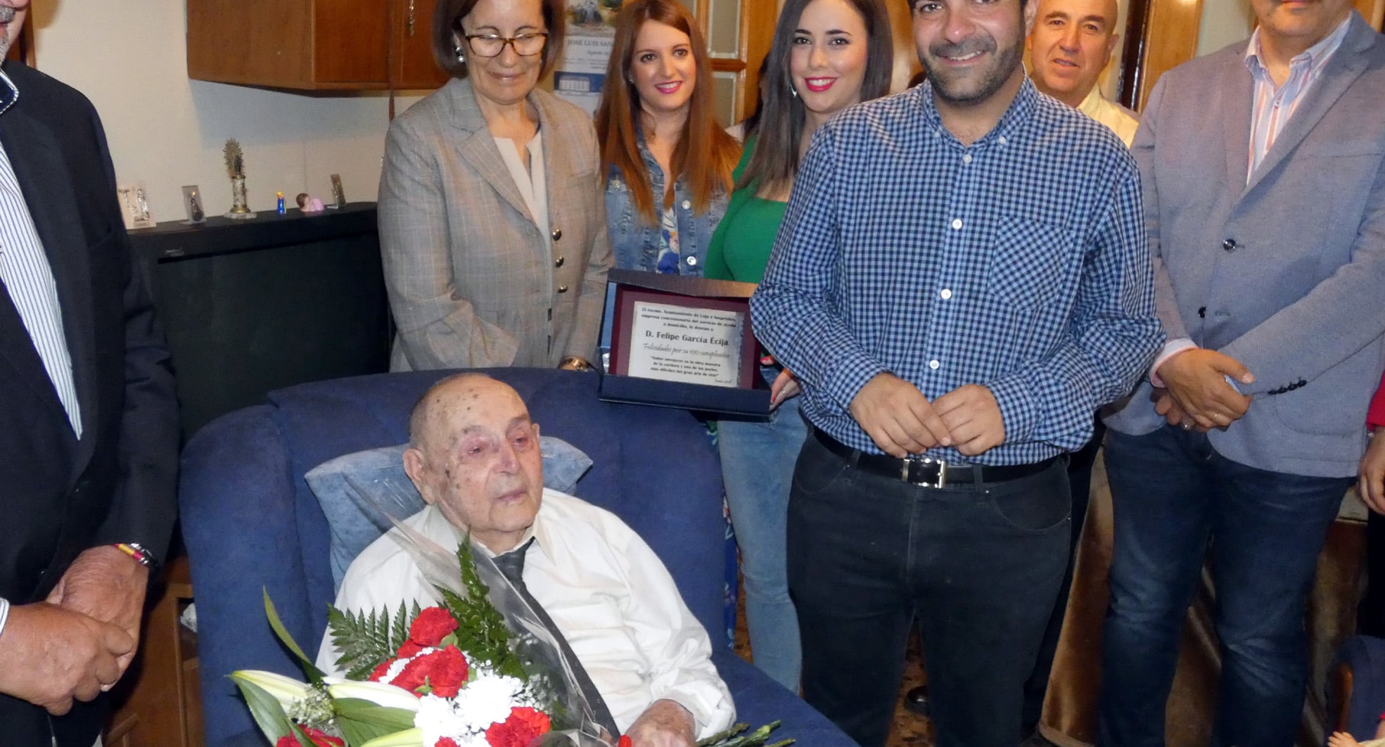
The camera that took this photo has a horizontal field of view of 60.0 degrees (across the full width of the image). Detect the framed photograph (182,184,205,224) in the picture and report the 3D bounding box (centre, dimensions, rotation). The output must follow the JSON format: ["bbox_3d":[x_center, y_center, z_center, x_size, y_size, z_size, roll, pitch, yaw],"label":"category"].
[{"bbox_3d":[-0.990,-0.336,2.383,0.028,0.076,0.040,10,15,25],"label":"framed photograph"}]

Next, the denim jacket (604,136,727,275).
[{"bbox_3d":[-0.081,-0.250,2.532,0.430,0.540,0.260,2,14,-7],"label":"denim jacket"}]

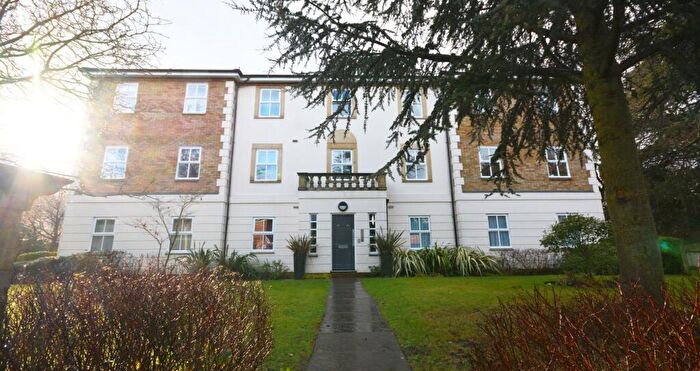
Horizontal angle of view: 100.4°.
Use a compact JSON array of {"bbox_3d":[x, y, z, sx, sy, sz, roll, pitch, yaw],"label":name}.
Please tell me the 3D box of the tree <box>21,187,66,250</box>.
[{"bbox_3d":[-21.900,2.750,21.000,4.700,5.700,4.500,-1,-12,0],"label":"tree"}]

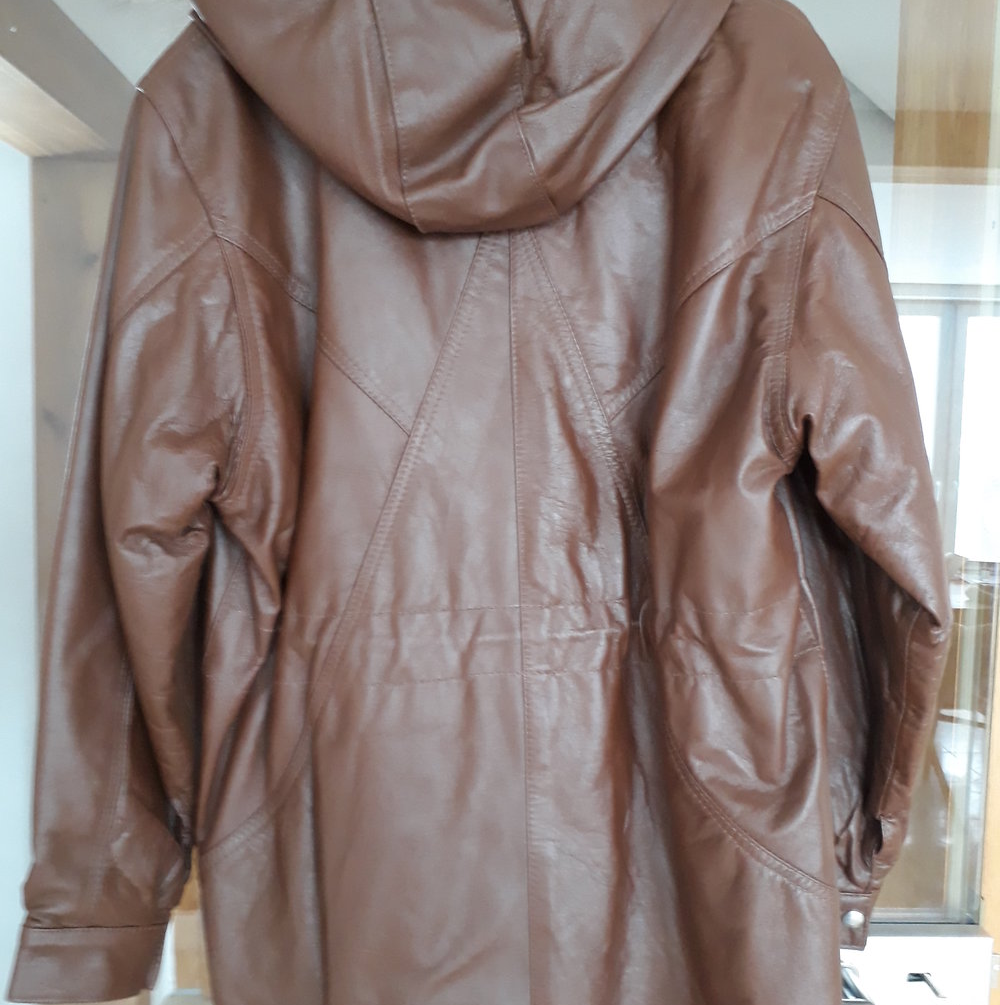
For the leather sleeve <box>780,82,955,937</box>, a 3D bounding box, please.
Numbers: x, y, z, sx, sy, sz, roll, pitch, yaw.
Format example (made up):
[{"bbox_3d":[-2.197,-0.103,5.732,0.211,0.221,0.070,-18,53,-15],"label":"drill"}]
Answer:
[{"bbox_3d":[0.278,0.022,0.800,0.155,0.650,0.190,1,4,3],"label":"leather sleeve"}]

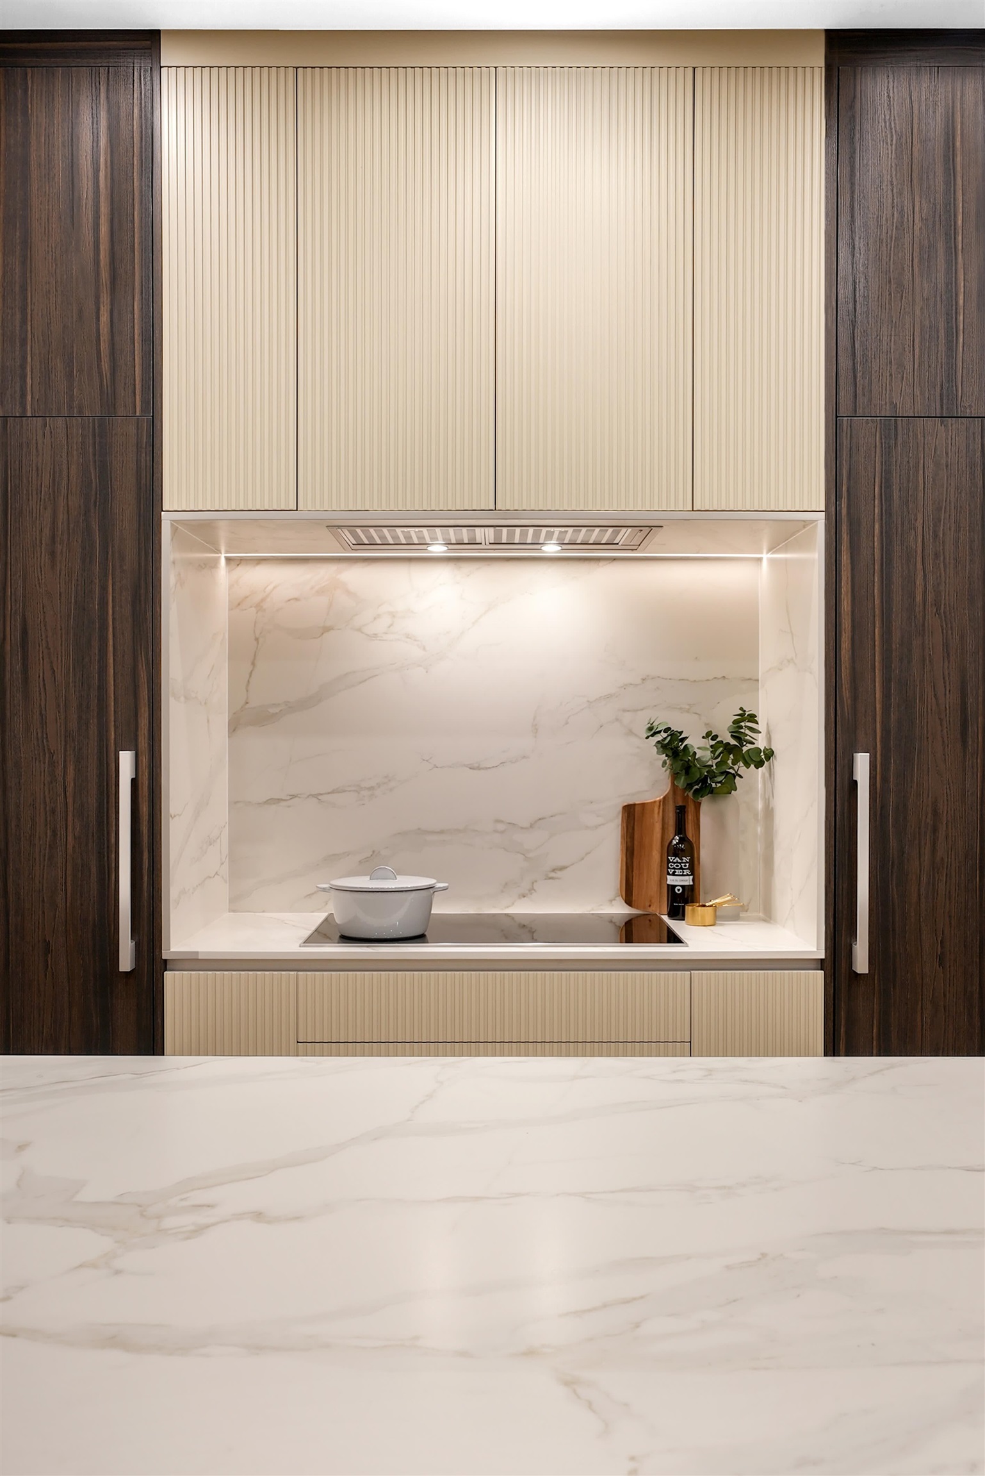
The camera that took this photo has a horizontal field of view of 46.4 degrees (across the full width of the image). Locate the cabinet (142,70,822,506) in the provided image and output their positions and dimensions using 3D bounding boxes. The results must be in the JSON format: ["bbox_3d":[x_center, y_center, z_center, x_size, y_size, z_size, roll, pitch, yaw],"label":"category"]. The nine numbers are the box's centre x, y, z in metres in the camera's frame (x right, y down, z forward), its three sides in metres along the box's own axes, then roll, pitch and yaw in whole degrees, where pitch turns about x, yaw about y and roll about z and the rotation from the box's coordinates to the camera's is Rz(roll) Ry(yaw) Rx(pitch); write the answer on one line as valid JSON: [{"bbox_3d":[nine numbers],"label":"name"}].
[{"bbox_3d":[0.002,-1.048,2.965,1.548,1.044,0.570,0,0,0],"label":"cabinet"}]

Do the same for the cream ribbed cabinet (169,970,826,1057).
[{"bbox_3d":[0.004,0.942,2.980,1.542,0.800,0.600,0,0,0],"label":"cream ribbed cabinet"}]

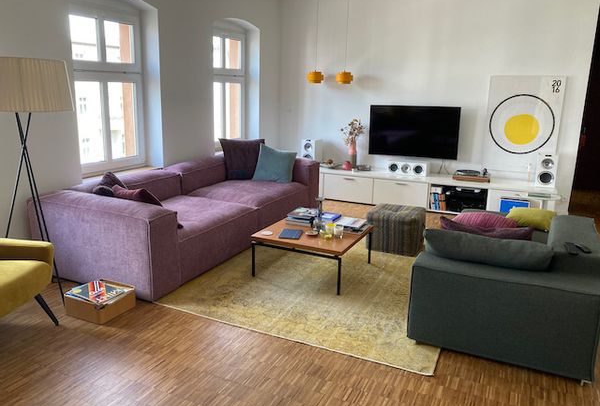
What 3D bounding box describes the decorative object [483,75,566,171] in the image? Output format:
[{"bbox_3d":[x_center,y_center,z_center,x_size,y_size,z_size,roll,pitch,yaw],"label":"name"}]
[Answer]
[{"bbox_3d":[2.773,-0.979,6.092,0.850,1.197,0.030,7,14,25],"label":"decorative object"}]

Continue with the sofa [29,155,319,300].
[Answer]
[{"bbox_3d":[-0.961,0.008,5.155,1.216,0.687,3.253,7,14,23],"label":"sofa"}]

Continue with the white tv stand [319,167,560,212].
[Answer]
[{"bbox_3d":[1.604,-0.165,6.750,3.443,0.436,0.578,7,14,23],"label":"white tv stand"}]

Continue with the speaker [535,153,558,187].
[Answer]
[{"bbox_3d":[3.110,-0.422,6.099,0.203,0.420,0.330,7,14,23],"label":"speaker"}]

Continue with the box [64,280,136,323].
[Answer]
[{"bbox_3d":[-1.372,0.674,3.354,0.323,0.143,0.317,7,14,25],"label":"box"}]

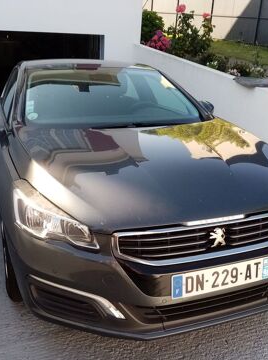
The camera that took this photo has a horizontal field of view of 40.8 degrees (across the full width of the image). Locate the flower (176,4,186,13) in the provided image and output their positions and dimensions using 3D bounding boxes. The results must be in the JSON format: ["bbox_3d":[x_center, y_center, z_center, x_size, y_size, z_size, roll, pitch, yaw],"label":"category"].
[{"bbox_3d":[0.860,-3.145,6.600,0.170,0.135,0.170,6,22,5],"label":"flower"}]

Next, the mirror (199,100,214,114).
[{"bbox_3d":[0.667,-0.635,3.336,0.205,0.160,0.160,-5,18,-21],"label":"mirror"}]

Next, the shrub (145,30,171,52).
[{"bbox_3d":[0.510,-2.871,7.500,0.500,0.460,0.480,4,22,2],"label":"shrub"}]

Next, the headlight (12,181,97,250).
[{"bbox_3d":[-0.376,0.151,1.628,0.335,0.240,0.500,-5,18,-21],"label":"headlight"}]

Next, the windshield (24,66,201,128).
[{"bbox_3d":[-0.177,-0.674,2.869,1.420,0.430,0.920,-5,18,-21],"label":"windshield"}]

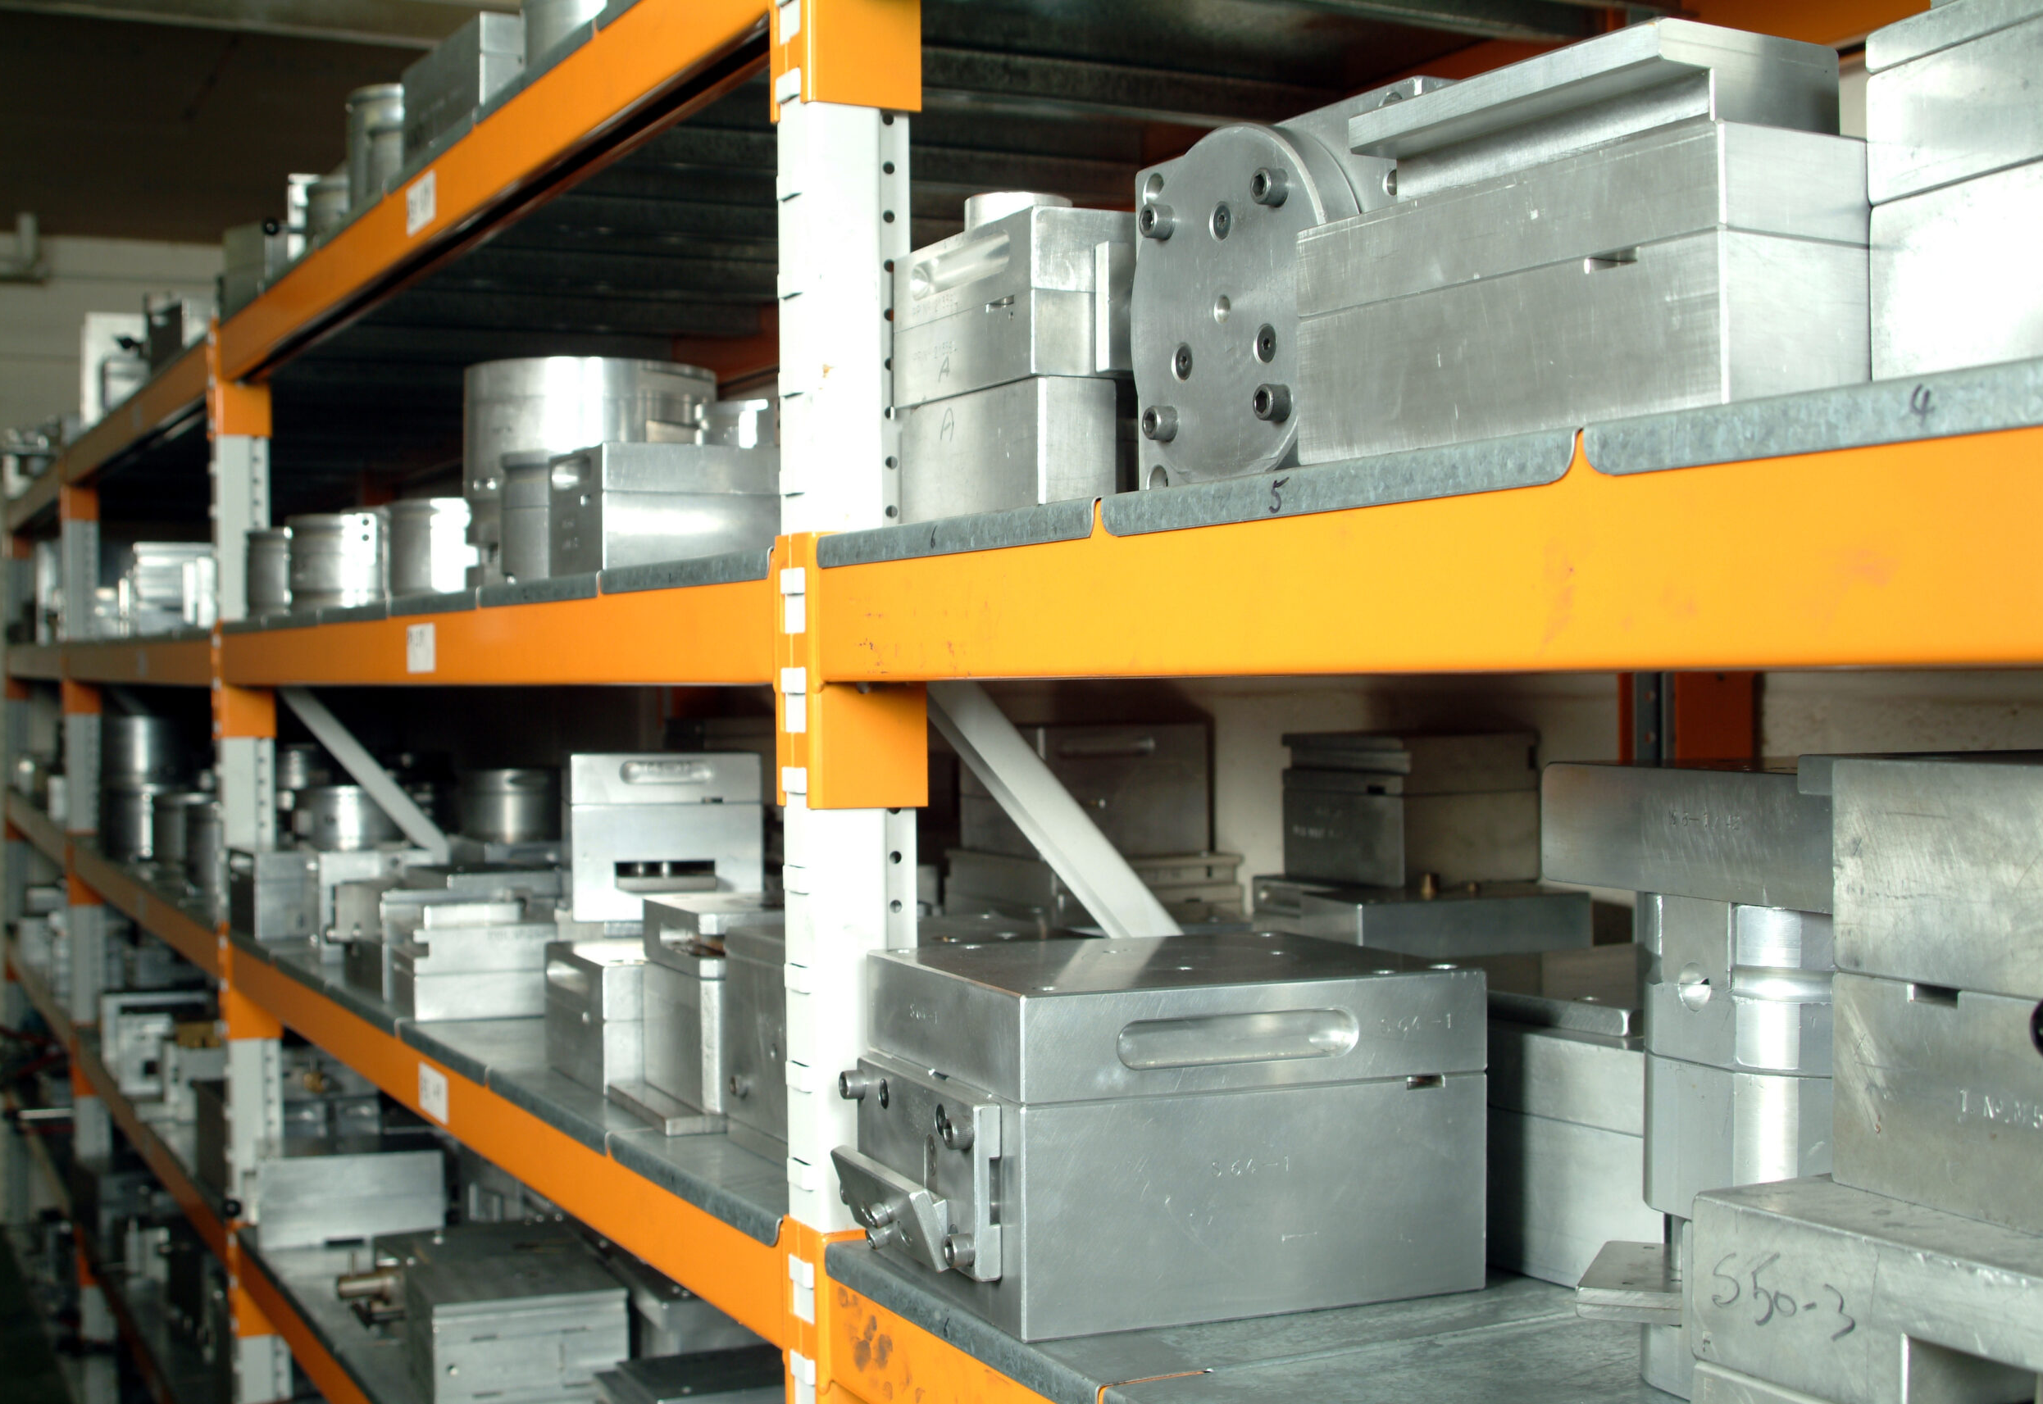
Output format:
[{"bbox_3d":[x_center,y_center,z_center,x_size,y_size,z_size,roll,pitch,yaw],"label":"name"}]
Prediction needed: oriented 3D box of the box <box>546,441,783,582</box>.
[{"bbox_3d":[-0.229,-0.127,1.679,0.155,0.083,0.122,-1,1,-27],"label":"box"}]

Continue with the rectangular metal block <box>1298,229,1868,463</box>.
[{"bbox_3d":[0.175,-0.106,0.780,0.070,0.052,0.192,-1,1,-31],"label":"rectangular metal block"}]

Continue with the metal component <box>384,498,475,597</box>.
[{"bbox_3d":[-0.521,-0.133,2.158,0.071,0.088,0.071,-1,1,-27],"label":"metal component"}]

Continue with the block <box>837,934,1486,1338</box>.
[{"bbox_3d":[0.052,0.197,1.168,0.268,0.146,0.197,-1,1,-23],"label":"block"}]

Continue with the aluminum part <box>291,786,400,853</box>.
[{"bbox_3d":[-0.920,0.158,3.352,0.143,0.083,0.143,-1,1,-27],"label":"aluminum part"}]

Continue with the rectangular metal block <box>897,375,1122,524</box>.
[{"bbox_3d":[-0.008,-0.113,1.133,0.038,0.058,0.138,-1,1,-29],"label":"rectangular metal block"}]

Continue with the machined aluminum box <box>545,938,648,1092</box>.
[{"bbox_3d":[-0.266,0.222,1.744,0.105,0.087,0.135,-1,1,-27],"label":"machined aluminum box"}]

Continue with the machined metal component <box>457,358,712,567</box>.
[{"bbox_3d":[-0.396,-0.197,2.251,0.226,0.210,0.226,-1,1,-27],"label":"machined metal component"}]

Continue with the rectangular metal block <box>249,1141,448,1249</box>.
[{"bbox_3d":[-0.779,0.560,2.818,0.205,0.096,0.094,-1,1,-27],"label":"rectangular metal block"}]

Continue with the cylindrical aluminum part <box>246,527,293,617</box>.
[{"bbox_3d":[-0.861,-0.146,2.799,0.050,0.102,0.050,-1,1,-27],"label":"cylindrical aluminum part"}]

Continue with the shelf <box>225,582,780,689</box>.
[{"bbox_3d":[-0.500,-0.045,2.047,0.046,0.066,1.740,-1,1,-27],"label":"shelf"}]

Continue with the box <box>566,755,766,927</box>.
[{"bbox_3d":[-0.296,0.106,2.011,0.150,0.131,0.150,0,1,-14],"label":"box"}]

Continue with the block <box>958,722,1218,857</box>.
[{"bbox_3d":[0.047,0.066,1.891,0.140,0.098,0.143,-1,1,-26],"label":"block"}]

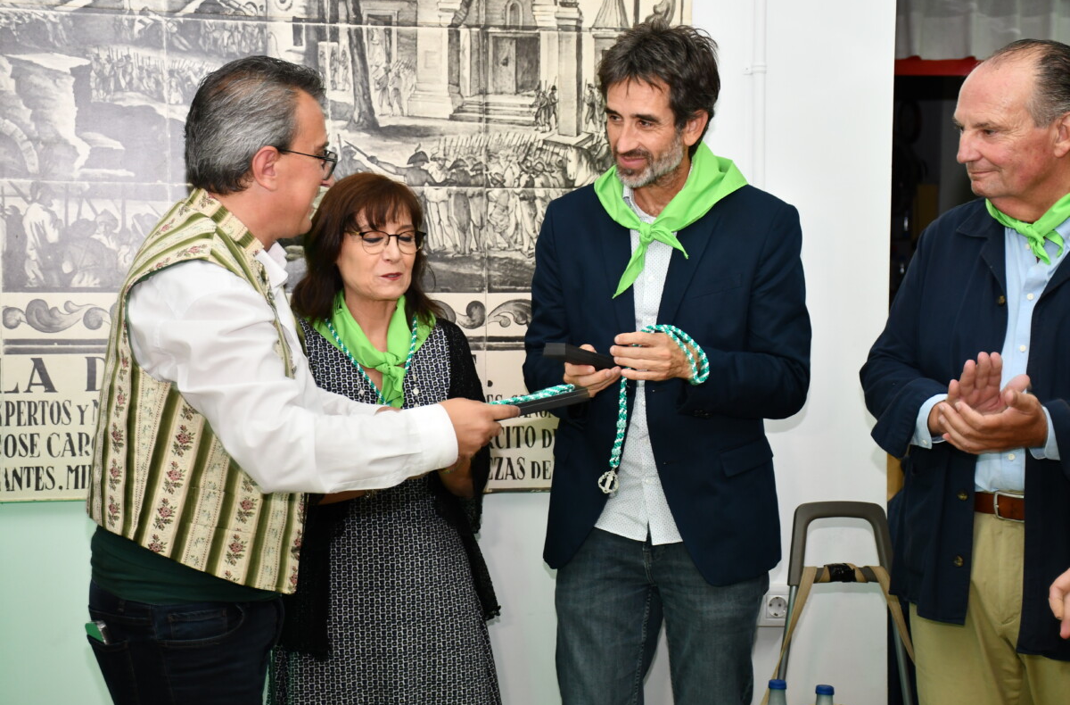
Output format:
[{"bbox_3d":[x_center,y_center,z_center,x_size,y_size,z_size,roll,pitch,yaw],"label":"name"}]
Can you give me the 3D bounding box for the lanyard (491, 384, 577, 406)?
[{"bbox_3d":[-0.003,0.065,2.950,0.135,0.025,0.070,-11,7,-17],"label":"lanyard"}]

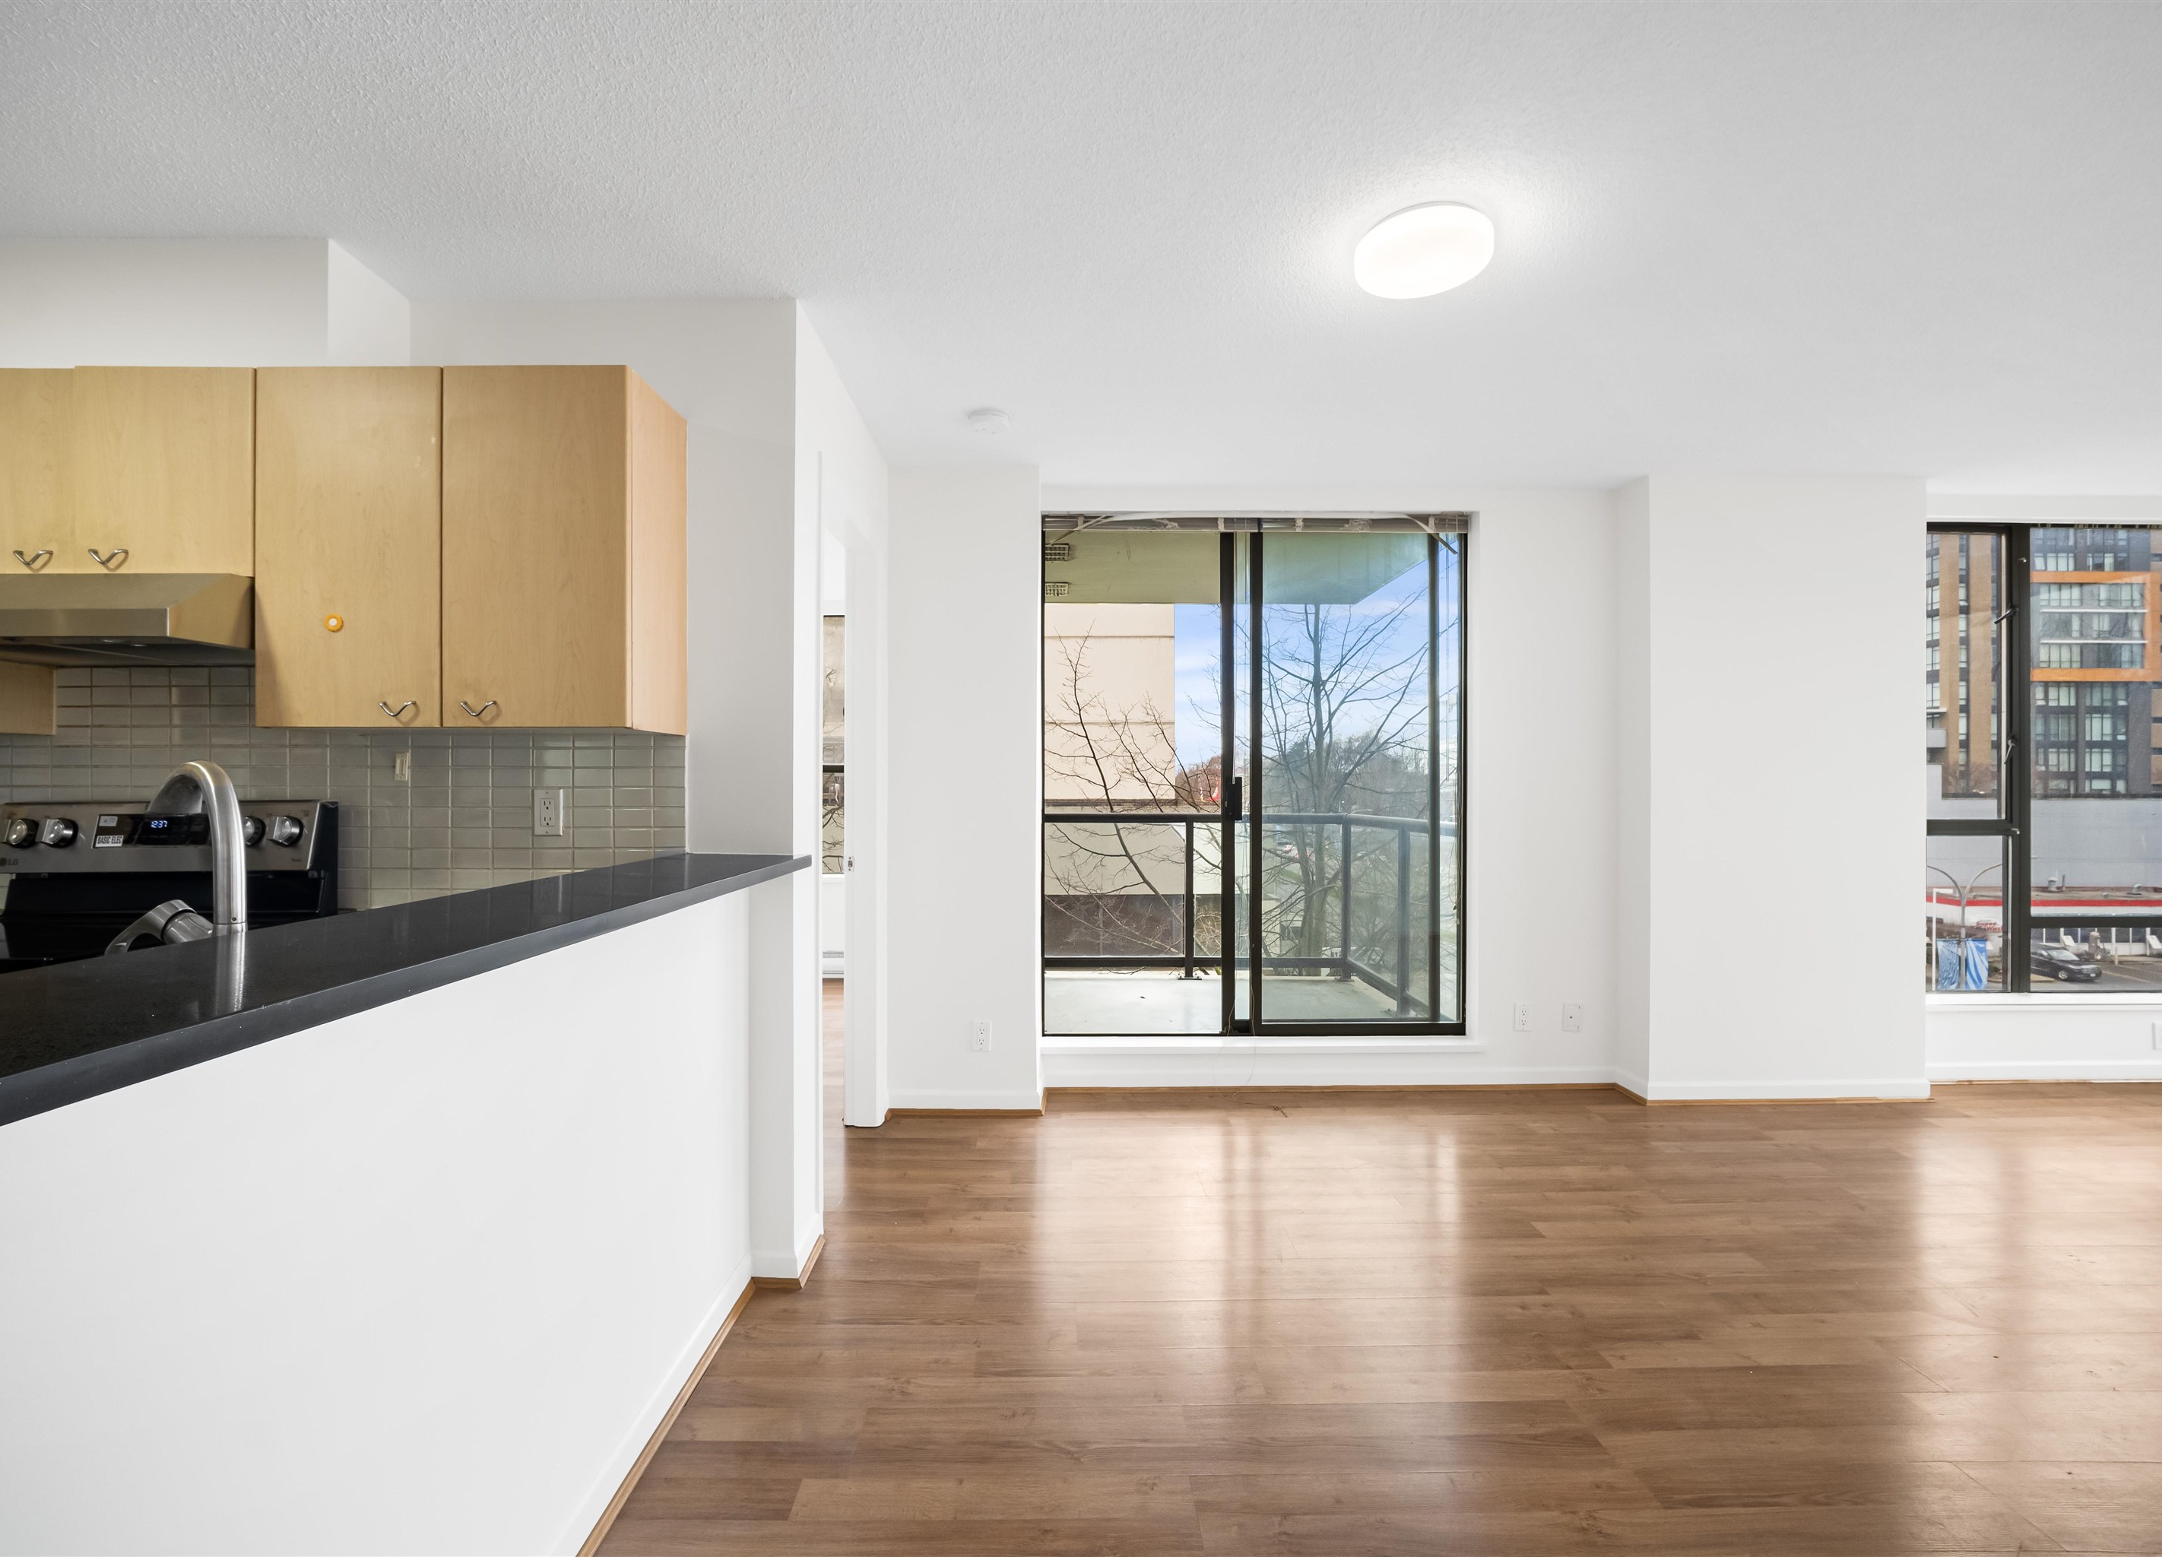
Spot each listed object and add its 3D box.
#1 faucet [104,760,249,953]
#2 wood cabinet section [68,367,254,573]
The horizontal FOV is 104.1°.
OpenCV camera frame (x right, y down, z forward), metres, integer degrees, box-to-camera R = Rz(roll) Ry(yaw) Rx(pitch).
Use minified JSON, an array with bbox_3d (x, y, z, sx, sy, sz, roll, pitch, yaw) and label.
[{"bbox_3d":[-1.200,0.155,1.110,0.235,0.360,0.135,0,0,30],"label":"faucet"},{"bbox_3d":[-1.983,-0.662,1.958,0.398,0.446,0.280,0,-1,-1],"label":"wood cabinet section"}]

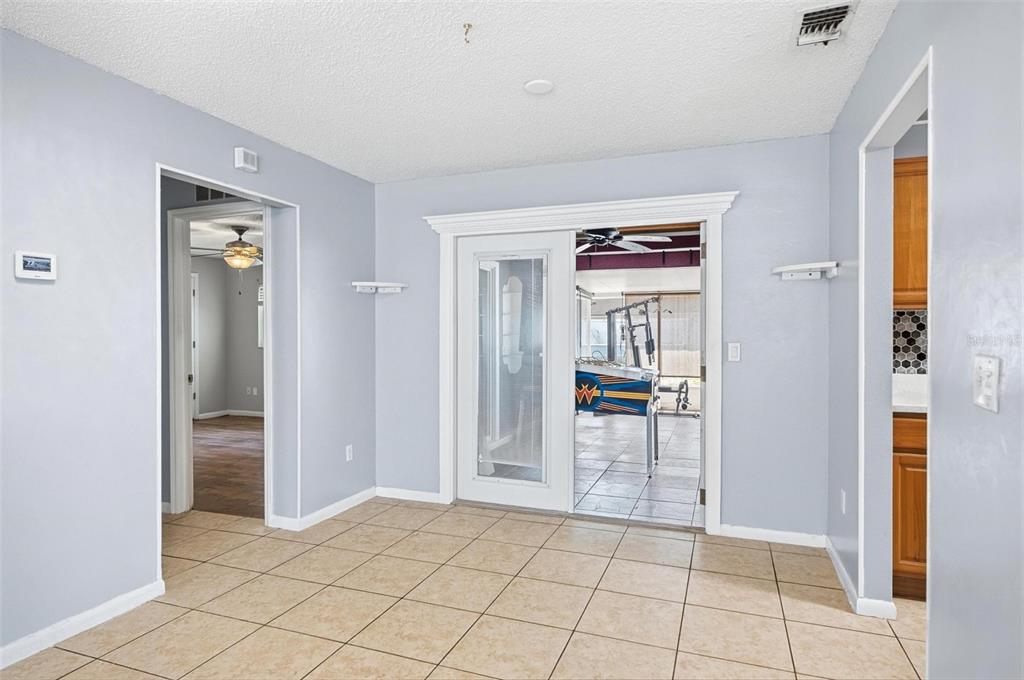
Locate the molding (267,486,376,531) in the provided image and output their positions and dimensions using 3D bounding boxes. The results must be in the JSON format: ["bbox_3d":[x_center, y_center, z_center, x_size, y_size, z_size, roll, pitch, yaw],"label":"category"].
[{"bbox_3d":[-1.334,1.190,3.905,0.265,0.080,0.823,0,1,22],"label":"molding"}]

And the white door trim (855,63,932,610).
[{"bbox_3d":[1.460,0.196,1.984,0.150,2.113,0.954,0,1,22],"label":"white door trim"}]

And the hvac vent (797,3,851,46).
[{"bbox_3d":[1.175,-1.182,2.046,0.170,0.030,0.250,0,1,22],"label":"hvac vent"}]

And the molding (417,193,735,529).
[{"bbox_3d":[0.377,0.154,3.748,2.179,2.153,0.180,0,1,19],"label":"molding"}]

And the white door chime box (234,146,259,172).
[{"bbox_3d":[-1.505,-1.025,3.063,0.060,0.110,0.098,0,1,22],"label":"white door chime box"}]

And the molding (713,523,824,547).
[{"bbox_3d":[1.590,1.198,3.291,0.582,0.075,0.018,0,1,19],"label":"molding"}]

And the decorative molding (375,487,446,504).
[{"bbox_3d":[-0.788,1.190,4.133,0.597,0.073,0.018,0,1,19],"label":"decorative molding"}]

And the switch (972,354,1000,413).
[{"bbox_3d":[1.070,0.098,1.211,0.015,0.114,0.123,0,1,22],"label":"switch"}]

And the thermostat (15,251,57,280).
[{"bbox_3d":[-1.895,-0.294,2.146,0.028,0.105,0.137,0,1,22],"label":"thermostat"}]

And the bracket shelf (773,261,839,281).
[{"bbox_3d":[1.690,-0.393,3.106,0.300,0.084,0.260,0,1,19],"label":"bracket shelf"}]

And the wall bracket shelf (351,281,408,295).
[{"bbox_3d":[-0.979,-0.398,4.043,0.295,0.085,0.275,0,1,19],"label":"wall bracket shelf"}]

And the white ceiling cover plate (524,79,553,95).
[{"bbox_3d":[0.131,-1.205,2.575,0.137,0.018,0.137,0,1,0],"label":"white ceiling cover plate"}]

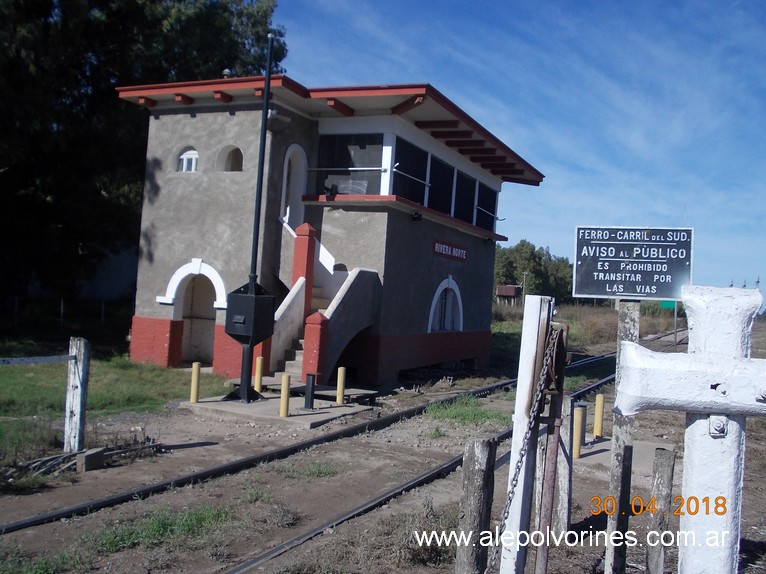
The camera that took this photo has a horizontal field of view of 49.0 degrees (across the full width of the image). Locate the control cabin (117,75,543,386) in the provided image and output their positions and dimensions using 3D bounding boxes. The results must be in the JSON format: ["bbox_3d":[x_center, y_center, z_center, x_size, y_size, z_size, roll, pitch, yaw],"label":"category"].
[{"bbox_3d":[-0.516,-0.838,21.816,6.614,6.038,11.896,3,-1,22],"label":"control cabin"}]

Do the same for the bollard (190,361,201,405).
[{"bbox_3d":[-2.970,1.524,13.314,0.117,0.620,0.117,3,-1,0],"label":"bollard"}]

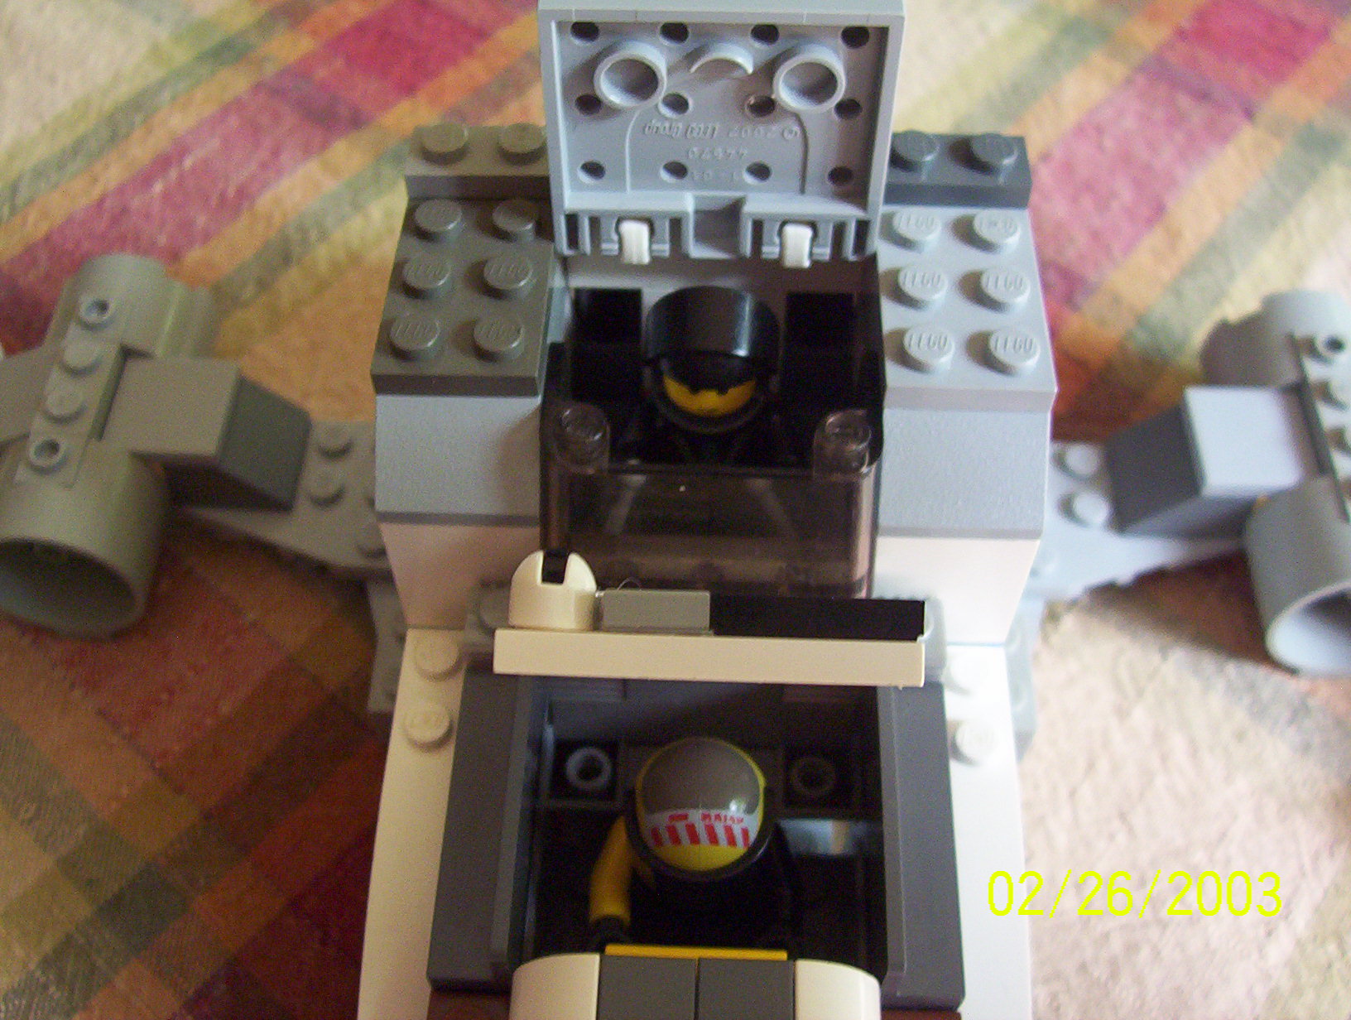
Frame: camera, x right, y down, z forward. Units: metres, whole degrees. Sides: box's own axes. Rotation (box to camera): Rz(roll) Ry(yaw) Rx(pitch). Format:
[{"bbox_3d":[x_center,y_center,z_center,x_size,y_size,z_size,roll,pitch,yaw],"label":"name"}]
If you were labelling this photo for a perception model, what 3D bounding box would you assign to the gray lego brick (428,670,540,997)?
[{"bbox_3d":[-0.018,0.029,0.163,0.008,0.010,0.032,2,53,1],"label":"gray lego brick"}]

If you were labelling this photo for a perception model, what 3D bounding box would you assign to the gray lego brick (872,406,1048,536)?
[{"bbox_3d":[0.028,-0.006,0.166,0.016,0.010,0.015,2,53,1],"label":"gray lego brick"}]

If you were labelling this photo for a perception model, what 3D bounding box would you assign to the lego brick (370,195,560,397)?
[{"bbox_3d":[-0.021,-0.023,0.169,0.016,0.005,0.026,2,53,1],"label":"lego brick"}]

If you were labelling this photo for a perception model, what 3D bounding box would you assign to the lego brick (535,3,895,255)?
[{"bbox_3d":[0.004,-0.036,0.158,0.032,0.029,0.005,1,52,1],"label":"lego brick"}]

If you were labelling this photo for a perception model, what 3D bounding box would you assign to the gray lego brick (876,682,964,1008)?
[{"bbox_3d":[0.023,0.030,0.162,0.008,0.010,0.032,2,53,1],"label":"gray lego brick"}]

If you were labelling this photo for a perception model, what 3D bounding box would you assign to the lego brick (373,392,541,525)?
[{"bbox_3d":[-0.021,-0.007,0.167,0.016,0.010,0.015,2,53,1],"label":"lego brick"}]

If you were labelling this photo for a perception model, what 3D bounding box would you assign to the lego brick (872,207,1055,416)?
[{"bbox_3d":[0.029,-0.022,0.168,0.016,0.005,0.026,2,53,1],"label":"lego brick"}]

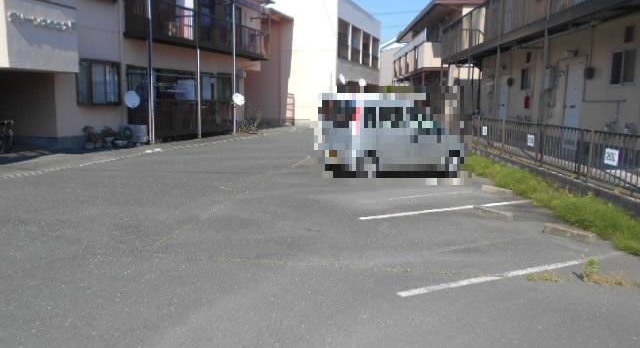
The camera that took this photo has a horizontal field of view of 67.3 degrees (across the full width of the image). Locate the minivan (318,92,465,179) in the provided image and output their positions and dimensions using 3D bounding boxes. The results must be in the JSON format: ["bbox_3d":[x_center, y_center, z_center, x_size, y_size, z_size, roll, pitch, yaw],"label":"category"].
[{"bbox_3d":[1.723,-0.863,10.787,3.420,1.750,1.490,-5,10,-33],"label":"minivan"}]

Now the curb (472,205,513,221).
[{"bbox_3d":[2.482,0.568,6.885,0.120,0.110,0.600,-4,10,-31],"label":"curb"}]

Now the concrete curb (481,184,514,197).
[{"bbox_3d":[3.196,0.306,8.704,0.120,0.110,0.600,-4,10,-31],"label":"concrete curb"}]

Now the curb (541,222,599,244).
[{"bbox_3d":[3.049,0.733,5.856,0.125,0.105,0.600,-4,10,-31],"label":"curb"}]

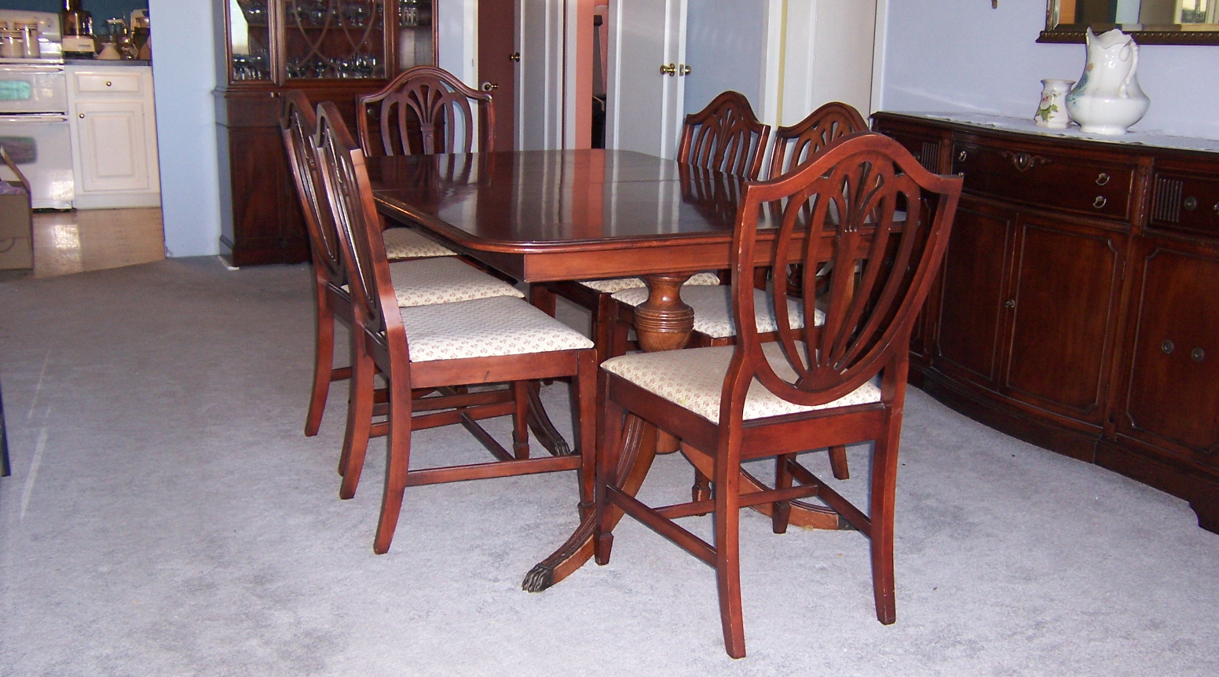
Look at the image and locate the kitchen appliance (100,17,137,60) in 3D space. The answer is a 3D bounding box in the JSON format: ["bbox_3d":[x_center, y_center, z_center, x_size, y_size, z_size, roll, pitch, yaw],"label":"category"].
[{"bbox_3d":[-3.115,-1.896,7.367,0.218,0.281,0.200,-5,16,-24],"label":"kitchen appliance"}]

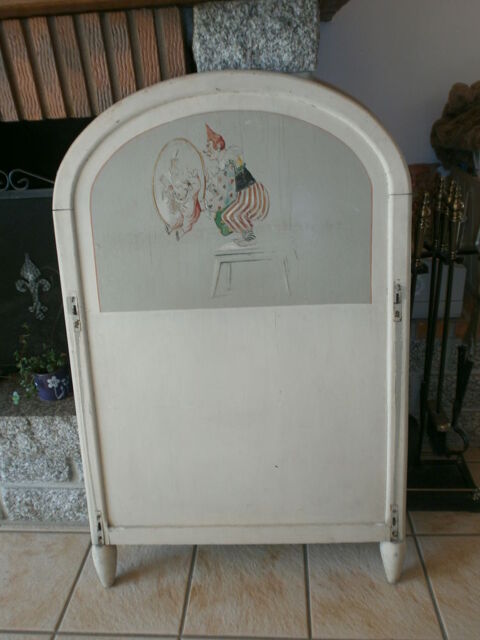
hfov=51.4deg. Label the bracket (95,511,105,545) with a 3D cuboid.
[{"bbox_3d":[-0.354,0.528,1.264,0.019,0.097,0.008,-3,12,4],"label":"bracket"}]

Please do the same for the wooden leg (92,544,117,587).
[{"bbox_3d":[-0.354,0.645,1.310,0.066,0.118,0.066,-3,12,4],"label":"wooden leg"}]

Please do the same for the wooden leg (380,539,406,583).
[{"bbox_3d":[0.385,0.612,1.262,0.068,0.116,0.068,-3,12,4],"label":"wooden leg"}]

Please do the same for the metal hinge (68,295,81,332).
[{"bbox_3d":[-0.378,-0.013,1.145,0.021,0.086,0.008,-3,12,4],"label":"metal hinge"}]

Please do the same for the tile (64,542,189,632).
[{"bbox_3d":[-0.285,0.696,1.336,0.299,0.010,0.289,-2,25,5],"label":"tile"}]

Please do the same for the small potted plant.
[{"bbox_3d":[-0.543,0.110,1.383,0.150,0.216,0.130,-2,25,5],"label":"small potted plant"}]

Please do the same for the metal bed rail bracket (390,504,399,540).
[{"bbox_3d":[0.379,0.497,1.216,0.018,0.103,0.008,-3,12,4],"label":"metal bed rail bracket"}]

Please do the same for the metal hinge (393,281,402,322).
[{"bbox_3d":[0.347,-0.040,1.098,0.019,0.094,0.008,-3,12,4],"label":"metal hinge"}]

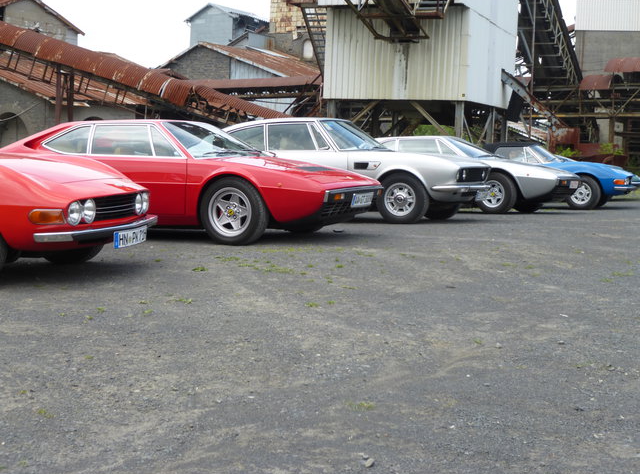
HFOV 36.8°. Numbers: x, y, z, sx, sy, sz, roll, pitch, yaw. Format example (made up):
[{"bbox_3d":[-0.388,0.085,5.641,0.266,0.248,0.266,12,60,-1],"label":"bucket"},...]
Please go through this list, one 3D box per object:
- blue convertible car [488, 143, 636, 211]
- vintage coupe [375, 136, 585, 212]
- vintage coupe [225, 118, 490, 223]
[{"bbox_3d":[3.867,-1.253,18.284,4.110,1.220,1.710,5,6,25],"label":"blue convertible car"},{"bbox_3d":[1.991,-1.092,15.858,4.300,1.180,1.710,5,6,28],"label":"vintage coupe"},{"bbox_3d":[0.029,-0.990,13.486,4.585,1.320,1.830,5,6,24],"label":"vintage coupe"}]

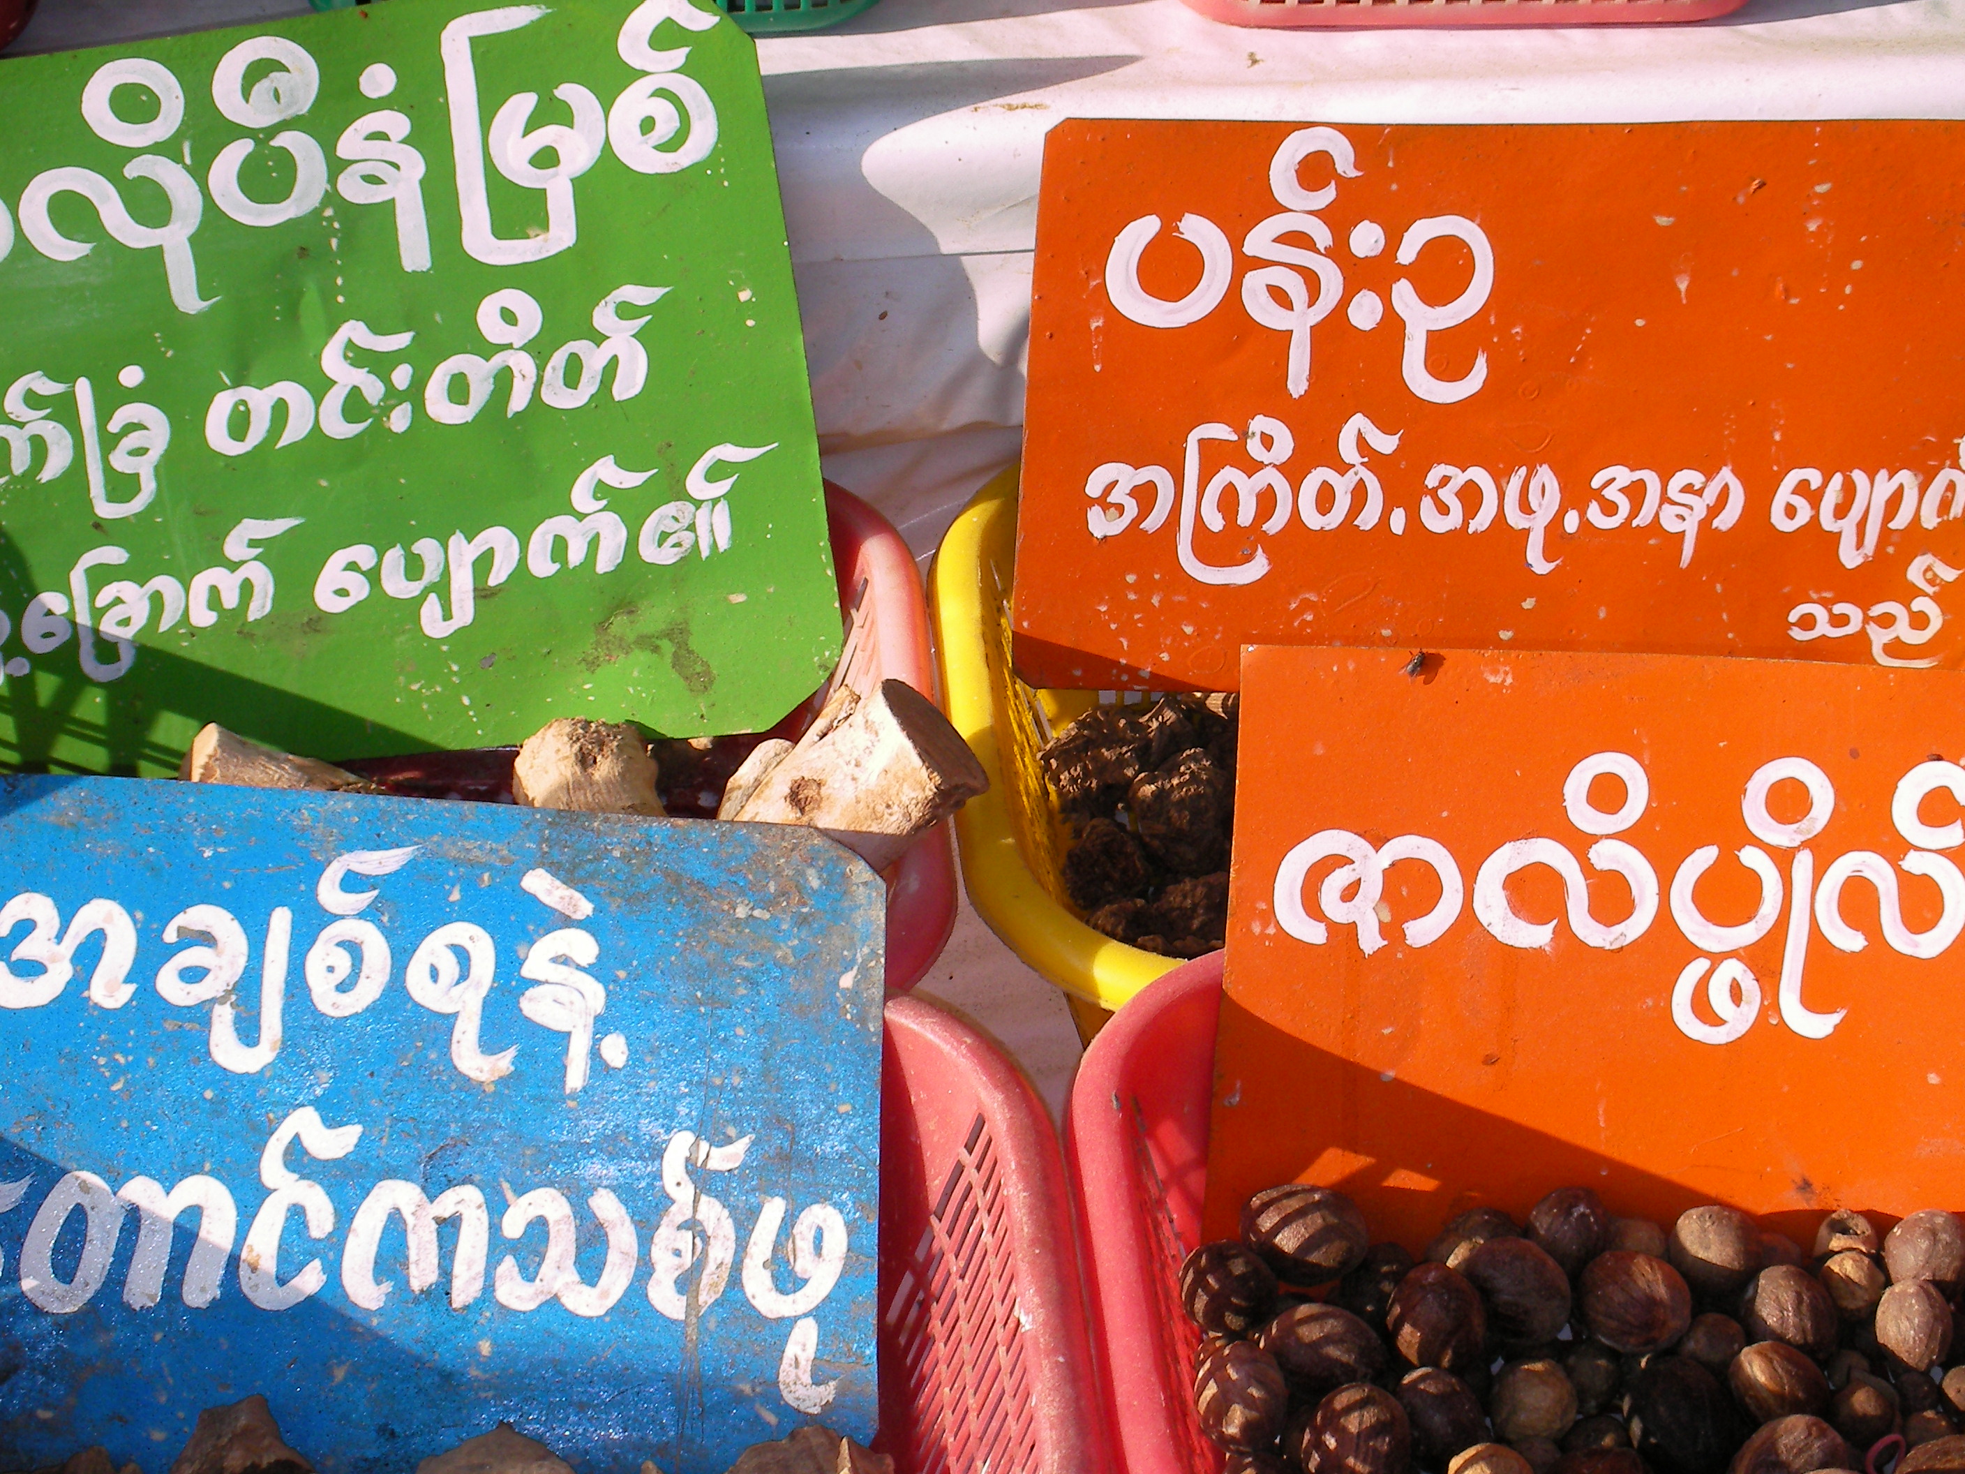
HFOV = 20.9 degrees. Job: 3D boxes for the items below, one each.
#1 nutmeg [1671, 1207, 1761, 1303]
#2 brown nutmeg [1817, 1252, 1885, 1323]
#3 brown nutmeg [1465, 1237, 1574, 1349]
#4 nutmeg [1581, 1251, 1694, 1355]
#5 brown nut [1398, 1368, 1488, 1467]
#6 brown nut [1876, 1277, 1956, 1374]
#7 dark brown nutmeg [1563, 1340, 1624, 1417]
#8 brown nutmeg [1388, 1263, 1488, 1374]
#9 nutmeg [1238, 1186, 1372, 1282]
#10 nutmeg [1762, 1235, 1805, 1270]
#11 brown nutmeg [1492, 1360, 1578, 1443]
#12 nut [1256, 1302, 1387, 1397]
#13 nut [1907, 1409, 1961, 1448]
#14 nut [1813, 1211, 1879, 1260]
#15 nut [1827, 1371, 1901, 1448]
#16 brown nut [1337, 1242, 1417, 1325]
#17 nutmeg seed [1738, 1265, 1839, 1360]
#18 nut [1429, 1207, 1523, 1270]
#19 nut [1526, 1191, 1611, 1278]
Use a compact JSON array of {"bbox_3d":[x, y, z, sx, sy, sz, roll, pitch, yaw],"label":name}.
[{"bbox_3d":[0.176,0.124,1.280,0.022,0.023,0.024,0,46,0],"label":"nutmeg"},{"bbox_3d":[0.208,0.131,1.278,0.016,0.017,0.017,0,46,0],"label":"brown nutmeg"},{"bbox_3d":[0.125,0.131,1.252,0.027,0.025,0.025,11,42,-10],"label":"brown nutmeg"},{"bbox_3d":[0.154,0.133,1.251,0.026,0.024,0.024,0,43,0],"label":"nutmeg"},{"bbox_3d":[0.108,0.159,1.250,0.020,0.021,0.025,-19,49,-17],"label":"brown nut"},{"bbox_3d":[0.218,0.138,1.246,0.018,0.020,0.021,0,43,0],"label":"brown nut"},{"bbox_3d":[0.142,0.150,1.246,0.017,0.017,0.017,0,43,0],"label":"dark brown nutmeg"},{"bbox_3d":[0.107,0.136,1.248,0.023,0.024,0.026,6,43,-5],"label":"brown nutmeg"},{"bbox_3d":[0.077,0.117,1.259,0.030,0.023,0.023,9,42,-8],"label":"nutmeg"},{"bbox_3d":[0.192,0.127,1.291,0.016,0.016,0.017,0,46,0],"label":"nutmeg"},{"bbox_3d":[0.130,0.156,1.257,0.020,0.020,0.021,0,46,0],"label":"brown nutmeg"},{"bbox_3d":[0.079,0.142,1.241,0.030,0.021,0.022,10,42,-9],"label":"nut"},{"bbox_3d":[0.219,0.161,1.230,0.013,0.013,0.013,0,43,0],"label":"nut"},{"bbox_3d":[0.209,0.122,1.291,0.016,0.016,0.016,0,46,0],"label":"nut"},{"bbox_3d":[0.208,0.159,1.259,0.017,0.017,0.017,0,46,0],"label":"nut"},{"bbox_3d":[0.094,0.131,1.269,0.020,0.020,0.020,0,43,0],"label":"brown nut"},{"bbox_3d":[0.192,0.137,1.269,0.022,0.022,0.025,-21,50,-19],"label":"nutmeg seed"},{"bbox_3d":[0.117,0.121,1.269,0.023,0.021,0.021,0,43,0],"label":"nut"},{"bbox_3d":[0.141,0.120,1.286,0.020,0.021,0.023,0,46,0],"label":"nut"}]

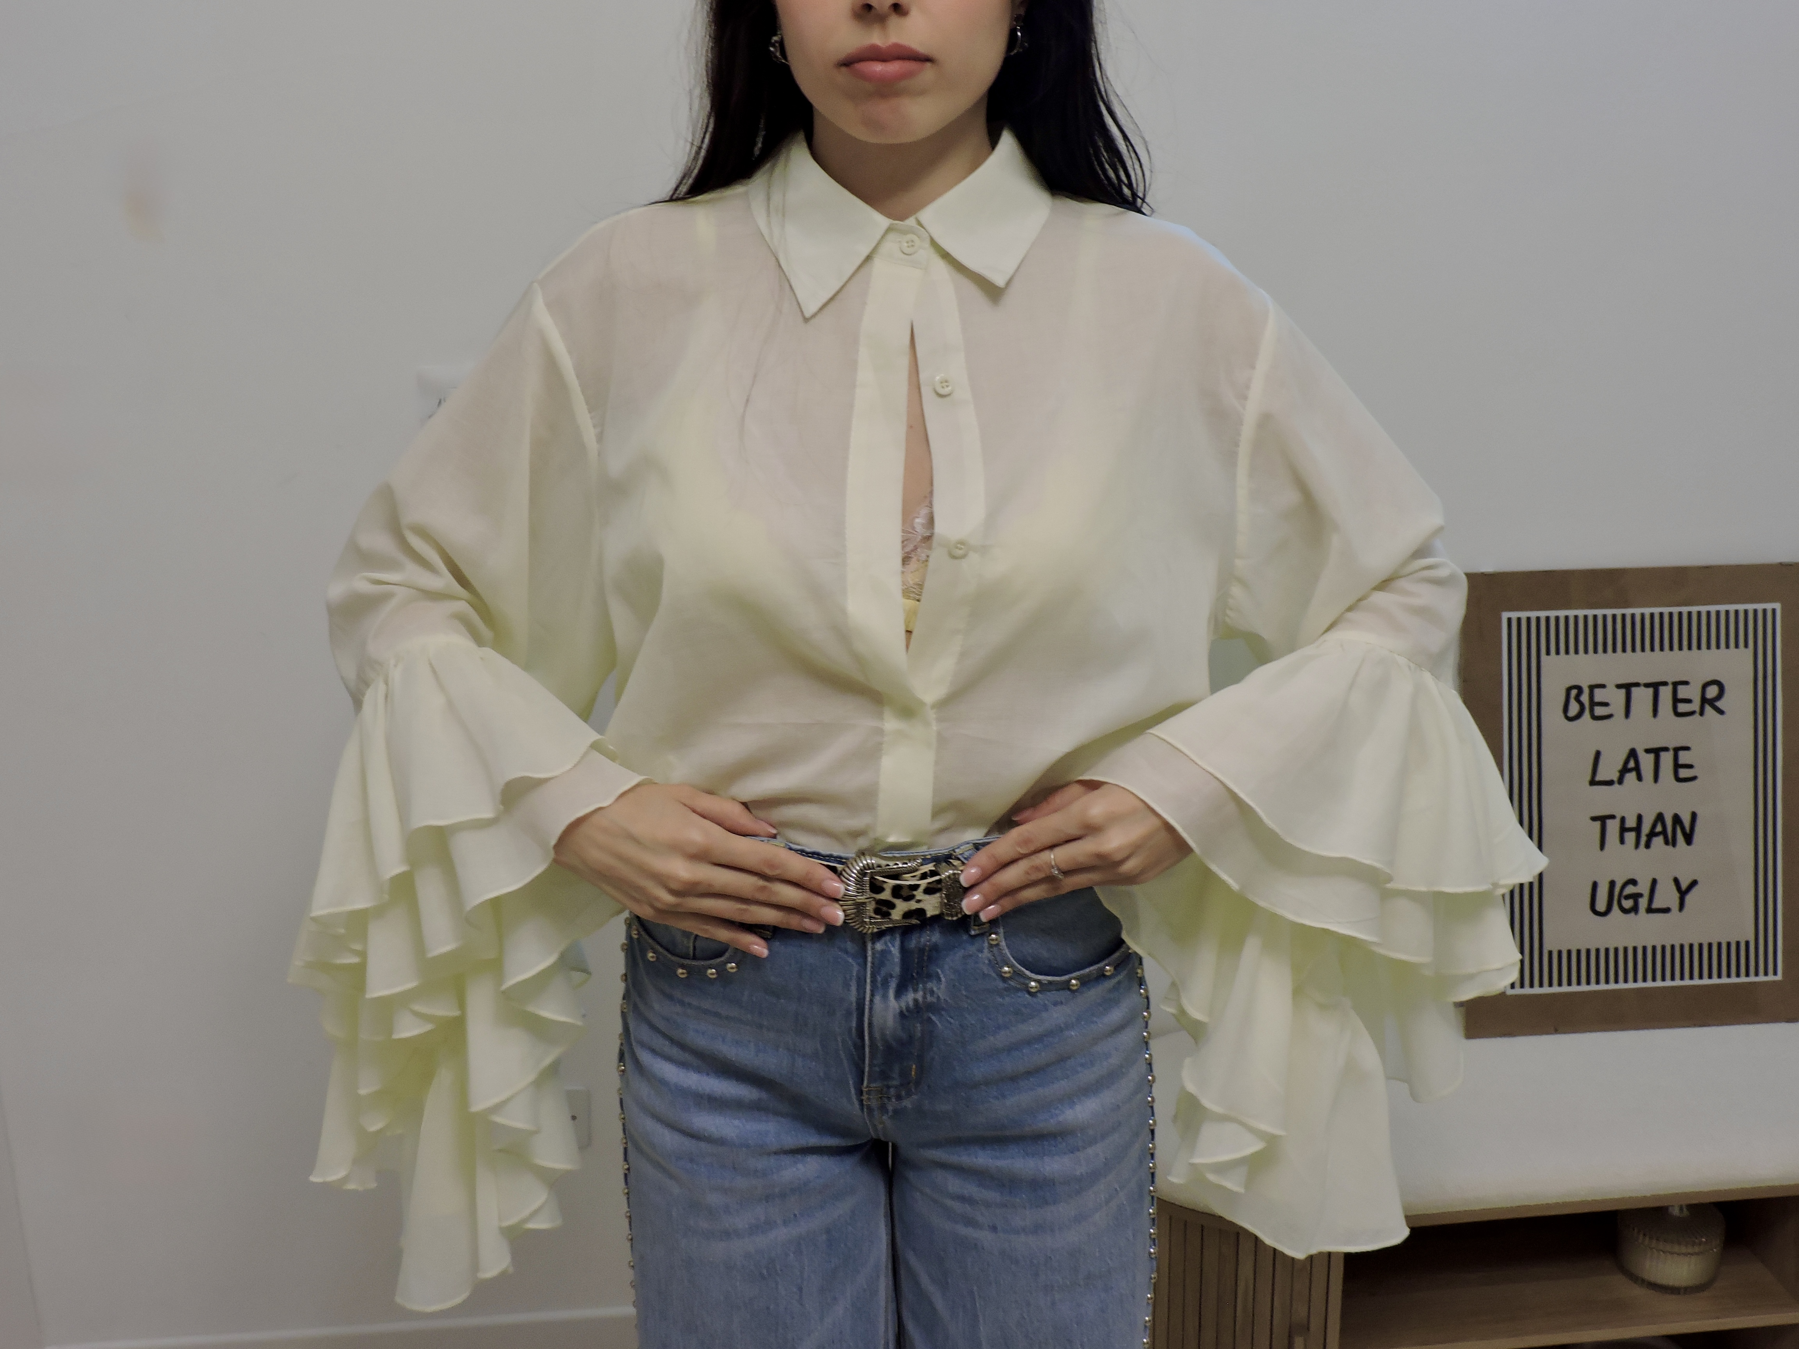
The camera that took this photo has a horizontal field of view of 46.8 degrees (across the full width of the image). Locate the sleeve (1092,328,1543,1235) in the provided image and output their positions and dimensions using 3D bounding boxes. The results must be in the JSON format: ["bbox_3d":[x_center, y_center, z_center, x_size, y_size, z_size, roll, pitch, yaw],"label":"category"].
[{"bbox_3d":[0.267,0.078,1.306,0.315,0.620,0.270,-1,16,0],"label":"sleeve"}]

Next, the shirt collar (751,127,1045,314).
[{"bbox_3d":[0.002,-0.267,1.218,0.178,0.115,0.155,-1,16,0],"label":"shirt collar"}]

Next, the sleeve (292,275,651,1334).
[{"bbox_3d":[-0.277,0.093,1.310,0.260,0.670,0.270,-1,16,0],"label":"sleeve"}]

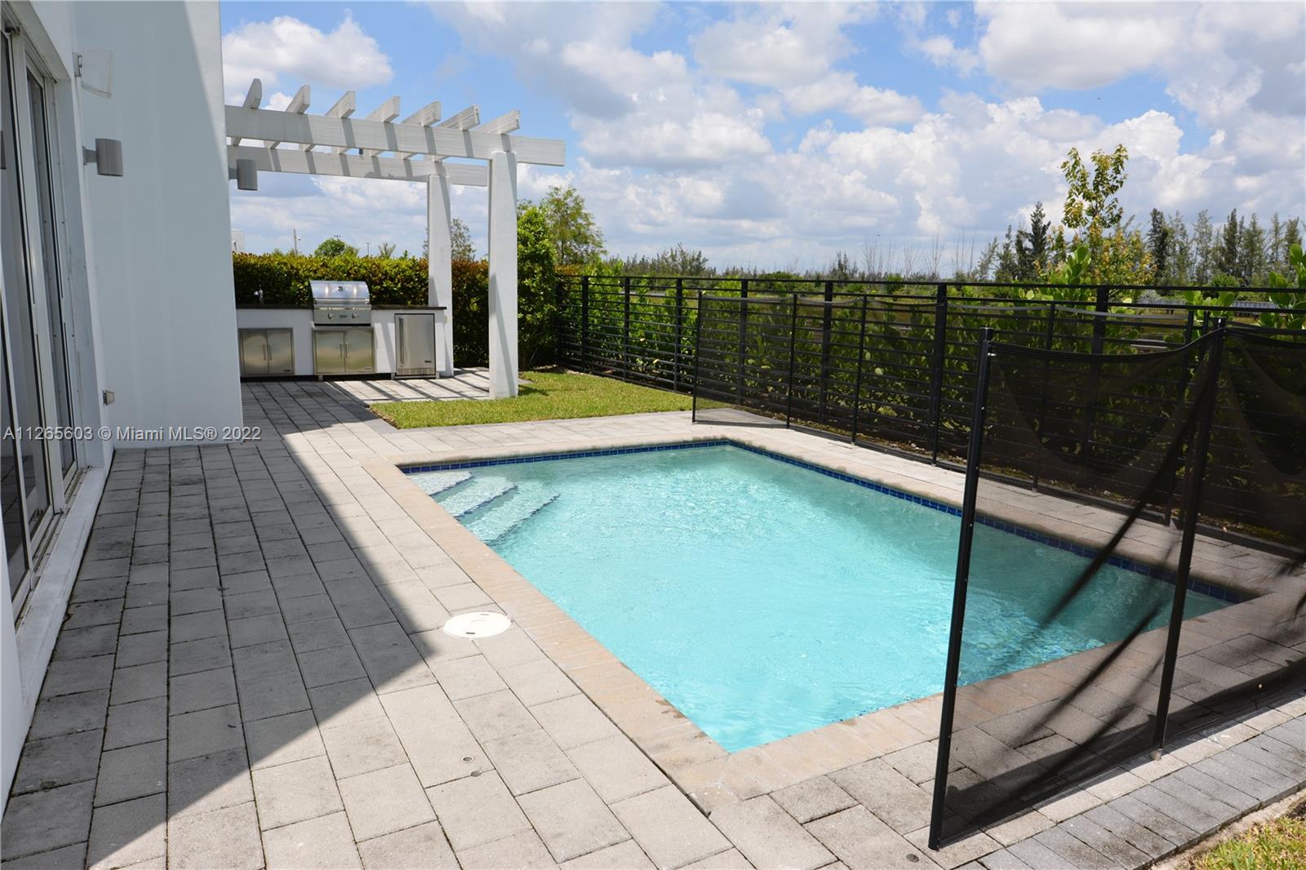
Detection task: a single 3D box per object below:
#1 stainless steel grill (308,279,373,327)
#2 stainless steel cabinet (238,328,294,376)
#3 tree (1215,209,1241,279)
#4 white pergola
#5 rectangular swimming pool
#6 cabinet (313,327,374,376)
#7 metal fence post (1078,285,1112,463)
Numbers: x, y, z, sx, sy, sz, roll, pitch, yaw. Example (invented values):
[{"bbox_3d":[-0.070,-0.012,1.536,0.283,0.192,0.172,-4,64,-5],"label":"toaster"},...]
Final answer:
[{"bbox_3d":[-4.200,-1.773,10.681,0.706,0.582,0.603,-4,12,-30],"label":"stainless steel grill"},{"bbox_3d":[-5.012,-1.078,10.335,0.623,0.603,0.521,-4,12,-30],"label":"stainless steel cabinet"},{"bbox_3d":[54.051,-17.542,75.000,2.100,7.500,2.100,-4,12,-30],"label":"tree"},{"bbox_3d":[-3.279,-2.132,9.872,3.617,3.124,3.384,-4,12,-30],"label":"white pergola"},{"bbox_3d":[0.482,1.119,5.043,3.069,1.206,4.178,-4,12,-30],"label":"rectangular swimming pool"},{"bbox_3d":[-4.210,-1.148,10.804,0.774,0.623,0.521,-4,12,-30],"label":"cabinet"},{"bbox_3d":[3.286,-0.381,5.960,0.082,1.432,0.082,-4,12,-30],"label":"metal fence post"}]

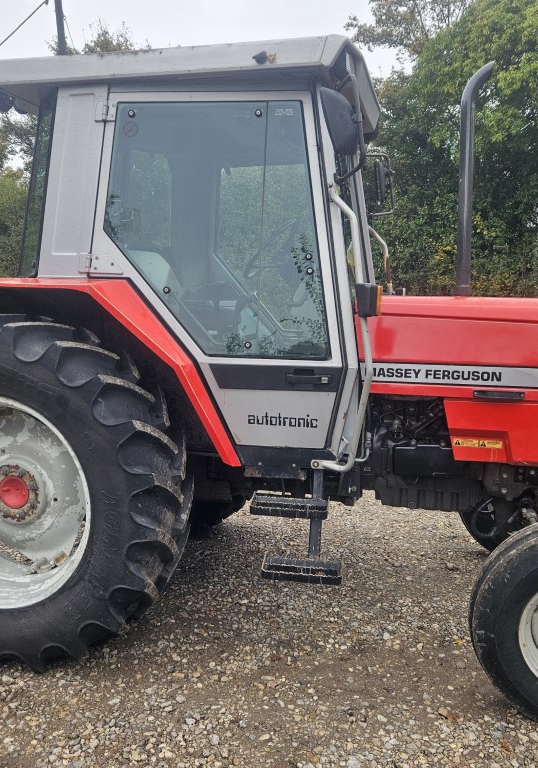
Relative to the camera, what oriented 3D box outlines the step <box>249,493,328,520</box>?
[{"bbox_3d":[0.103,0.538,2.985,0.338,0.038,0.172,2,8,13],"label":"step"}]

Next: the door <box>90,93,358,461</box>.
[{"bbox_3d":[-0.238,-0.482,2.934,1.119,1.510,0.061,2,8,9],"label":"door"}]

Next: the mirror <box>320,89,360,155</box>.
[{"bbox_3d":[0.270,-0.990,2.566,0.063,0.223,0.162,-6,5,26],"label":"mirror"}]

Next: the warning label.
[{"bbox_3d":[0.927,0.265,3.026,0.206,0.035,0.004,2,8,13],"label":"warning label"}]

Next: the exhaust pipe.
[{"bbox_3d":[0.938,-0.917,3.089,0.134,1.032,0.065,2,8,13],"label":"exhaust pipe"}]

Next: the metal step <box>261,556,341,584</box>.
[{"bbox_3d":[0.156,0.809,2.954,0.340,0.037,0.146,2,8,13],"label":"metal step"}]

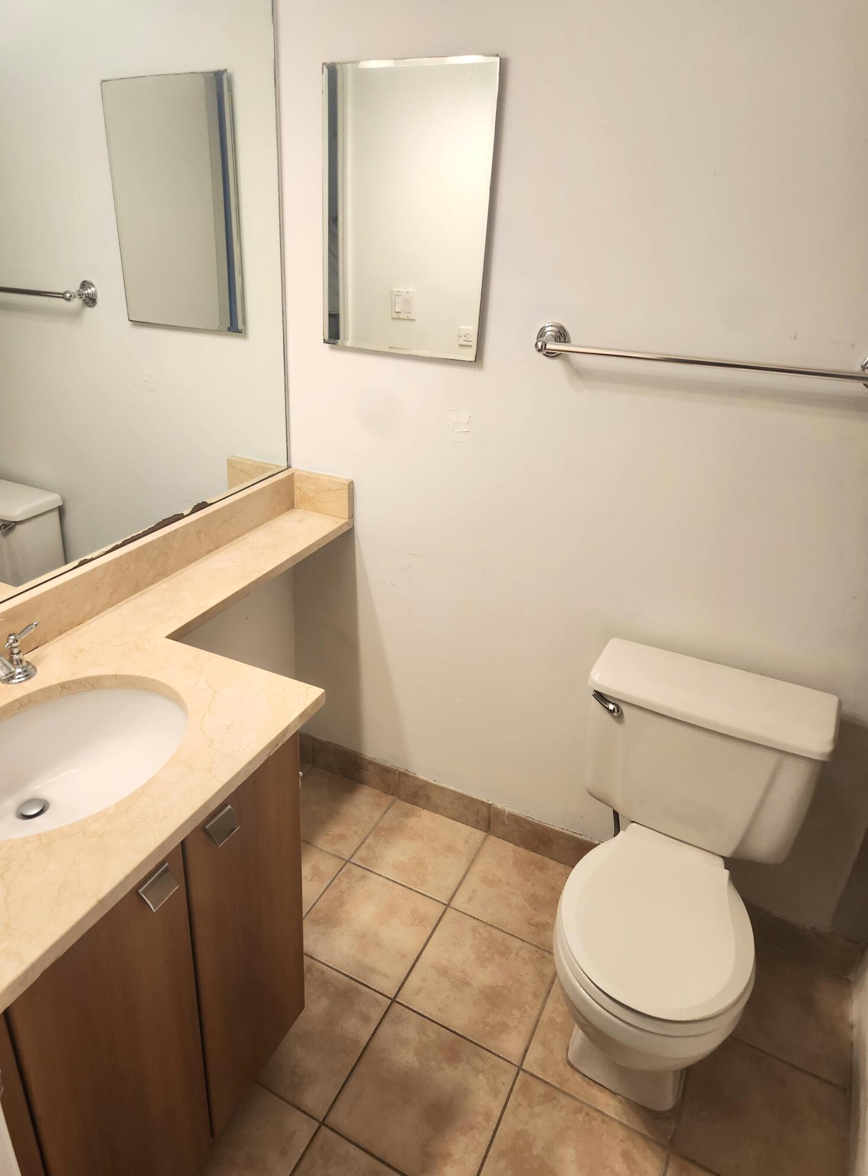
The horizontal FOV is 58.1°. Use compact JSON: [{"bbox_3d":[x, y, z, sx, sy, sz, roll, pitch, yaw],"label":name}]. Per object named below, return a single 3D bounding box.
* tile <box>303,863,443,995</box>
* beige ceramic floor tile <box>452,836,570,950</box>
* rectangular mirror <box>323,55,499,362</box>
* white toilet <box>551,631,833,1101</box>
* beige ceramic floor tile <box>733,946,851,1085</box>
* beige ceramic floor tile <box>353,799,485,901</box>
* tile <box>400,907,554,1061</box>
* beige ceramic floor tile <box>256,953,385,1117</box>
[{"bbox_3d":[-0.164,0.865,1.999,0.307,0.012,0.298,16,30,22],"label":"tile"},{"bbox_3d":[0.250,0.834,2.122,0.307,0.012,0.278,16,30,22],"label":"beige ceramic floor tile"},{"bbox_3d":[-0.063,-0.794,1.674,0.392,0.560,0.025,16,30,20],"label":"rectangular mirror"},{"bbox_3d":[0.479,0.646,1.681,0.485,0.760,0.660,16,30,20],"label":"white toilet"},{"bbox_3d":[0.820,1.000,1.891,0.320,0.012,0.289,16,30,22],"label":"beige ceramic floor tile"},{"bbox_3d":[-0.033,0.751,2.236,0.307,0.012,0.273,16,30,22],"label":"beige ceramic floor tile"},{"bbox_3d":[0.117,0.948,1.883,0.307,0.012,0.298,16,30,22],"label":"tile"},{"bbox_3d":[-0.301,0.983,1.752,0.307,0.012,0.298,16,30,22],"label":"beige ceramic floor tile"}]

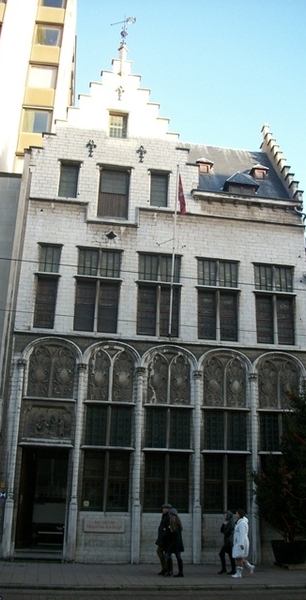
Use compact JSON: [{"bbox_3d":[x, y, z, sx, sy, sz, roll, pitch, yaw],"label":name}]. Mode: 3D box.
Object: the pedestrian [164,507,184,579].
[{"bbox_3d":[0.525,5.916,13.571,0.500,1.630,0.480,1,-19,1],"label":"pedestrian"}]

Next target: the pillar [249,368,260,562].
[{"bbox_3d":[3.362,5.398,18.383,0.326,6.130,0.330,4,-19,-7],"label":"pillar"}]

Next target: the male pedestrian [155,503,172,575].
[{"bbox_3d":[0.322,6.230,14.479,0.460,1.716,0.500,4,-19,-8],"label":"male pedestrian"}]

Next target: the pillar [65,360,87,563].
[{"bbox_3d":[-2.217,4.589,16.008,0.320,5.669,0.320,4,-19,-8],"label":"pillar"}]

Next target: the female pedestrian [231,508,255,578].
[{"bbox_3d":[2.383,6.652,15.209,0.650,1.680,0.500,4,-19,-7],"label":"female pedestrian"}]

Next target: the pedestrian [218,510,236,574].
[{"bbox_3d":[2.052,6.777,15.553,0.550,1.640,0.500,4,-19,-7],"label":"pedestrian"}]

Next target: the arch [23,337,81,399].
[{"bbox_3d":[-3.343,2.238,18.402,1.831,2.083,0.350,4,-19,-7],"label":"arch"}]

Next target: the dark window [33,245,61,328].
[{"bbox_3d":[-3.659,-0.487,19.278,0.734,3.048,0.200,4,-19,-7],"label":"dark window"}]

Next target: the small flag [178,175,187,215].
[{"bbox_3d":[1.021,-3.601,18.938,0.250,1.439,0.300,4,-19,-8],"label":"small flag"}]

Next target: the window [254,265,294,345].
[{"bbox_3d":[4.280,0.132,19.368,1.387,2.928,0.280,4,-19,-8],"label":"window"}]

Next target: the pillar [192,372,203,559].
[{"bbox_3d":[1.383,5.041,17.225,0.298,5.801,0.270,4,-19,-8],"label":"pillar"}]

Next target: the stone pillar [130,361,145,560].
[{"bbox_3d":[-0.437,4.751,16.259,0.320,5.689,0.320,4,-19,-8],"label":"stone pillar"}]

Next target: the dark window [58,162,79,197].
[{"bbox_3d":[-2.977,-4.248,19.649,0.654,1.375,0.280,4,-19,-8],"label":"dark window"}]

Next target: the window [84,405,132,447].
[{"bbox_3d":[-1.376,3.917,17.314,1.480,1.328,0.250,4,-19,-8],"label":"window"}]

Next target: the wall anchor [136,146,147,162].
[{"bbox_3d":[-0.404,-5.124,19.530,0.328,0.575,0.080,4,-19,-8],"label":"wall anchor"}]

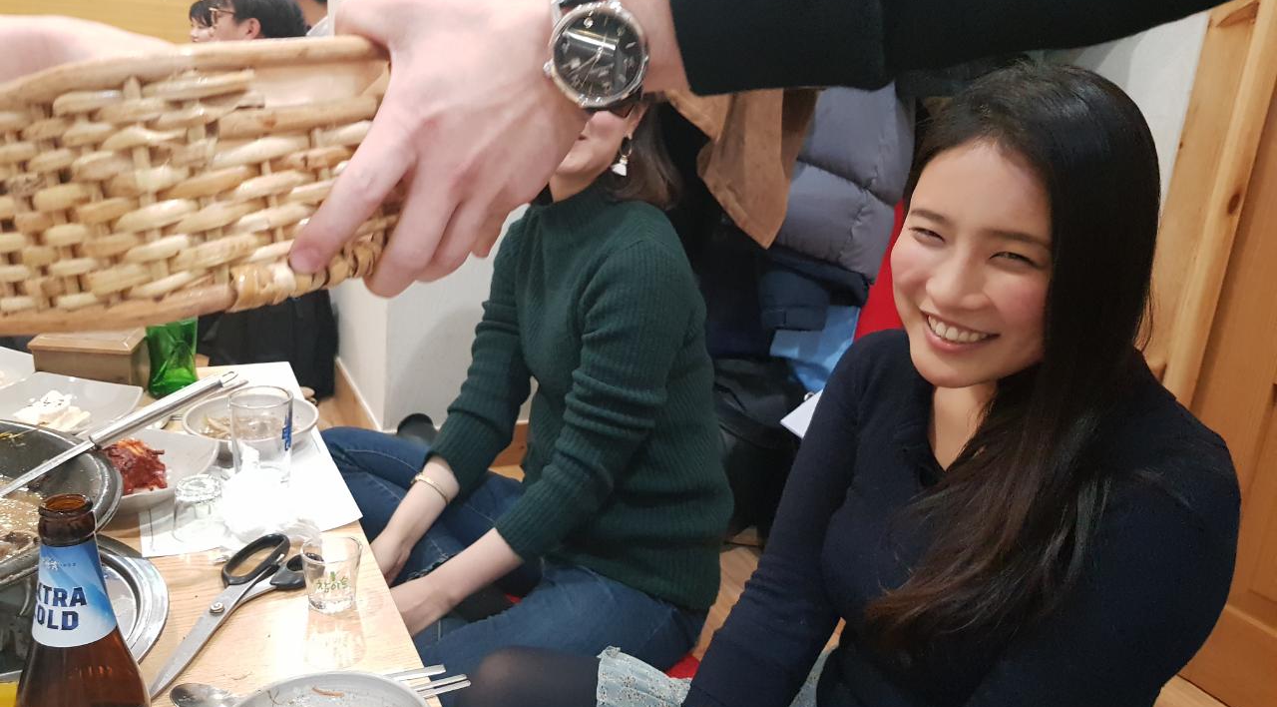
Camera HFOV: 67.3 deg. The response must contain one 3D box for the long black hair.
[{"bbox_3d":[0.301,0.002,0.779,0.240,0.440,0.200,-9,22,-40],"label":"long black hair"}]

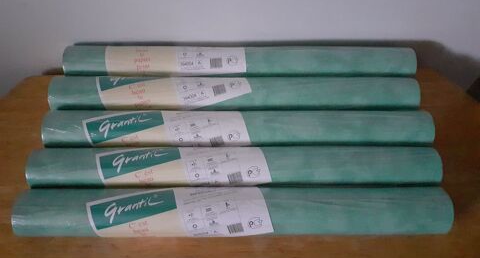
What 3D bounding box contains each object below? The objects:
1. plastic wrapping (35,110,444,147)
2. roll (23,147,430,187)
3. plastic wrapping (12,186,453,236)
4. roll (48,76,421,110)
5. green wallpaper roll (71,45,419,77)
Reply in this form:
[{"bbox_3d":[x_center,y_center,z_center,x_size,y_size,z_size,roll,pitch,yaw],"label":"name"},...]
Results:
[{"bbox_3d":[-0.002,0.003,0.535,0.530,0.059,0.059,0,61,0],"label":"plastic wrapping"},{"bbox_3d":[-0.007,0.054,0.507,0.530,0.059,0.059,0,61,0],"label":"roll"},{"bbox_3d":[-0.008,0.106,0.478,0.530,0.059,0.059,0,61,0],"label":"plastic wrapping"},{"bbox_3d":[-0.007,-0.048,0.563,0.530,0.059,0.059,0,61,0],"label":"roll"},{"bbox_3d":[0.000,-0.099,0.592,0.530,0.059,0.059,0,61,0],"label":"green wallpaper roll"}]

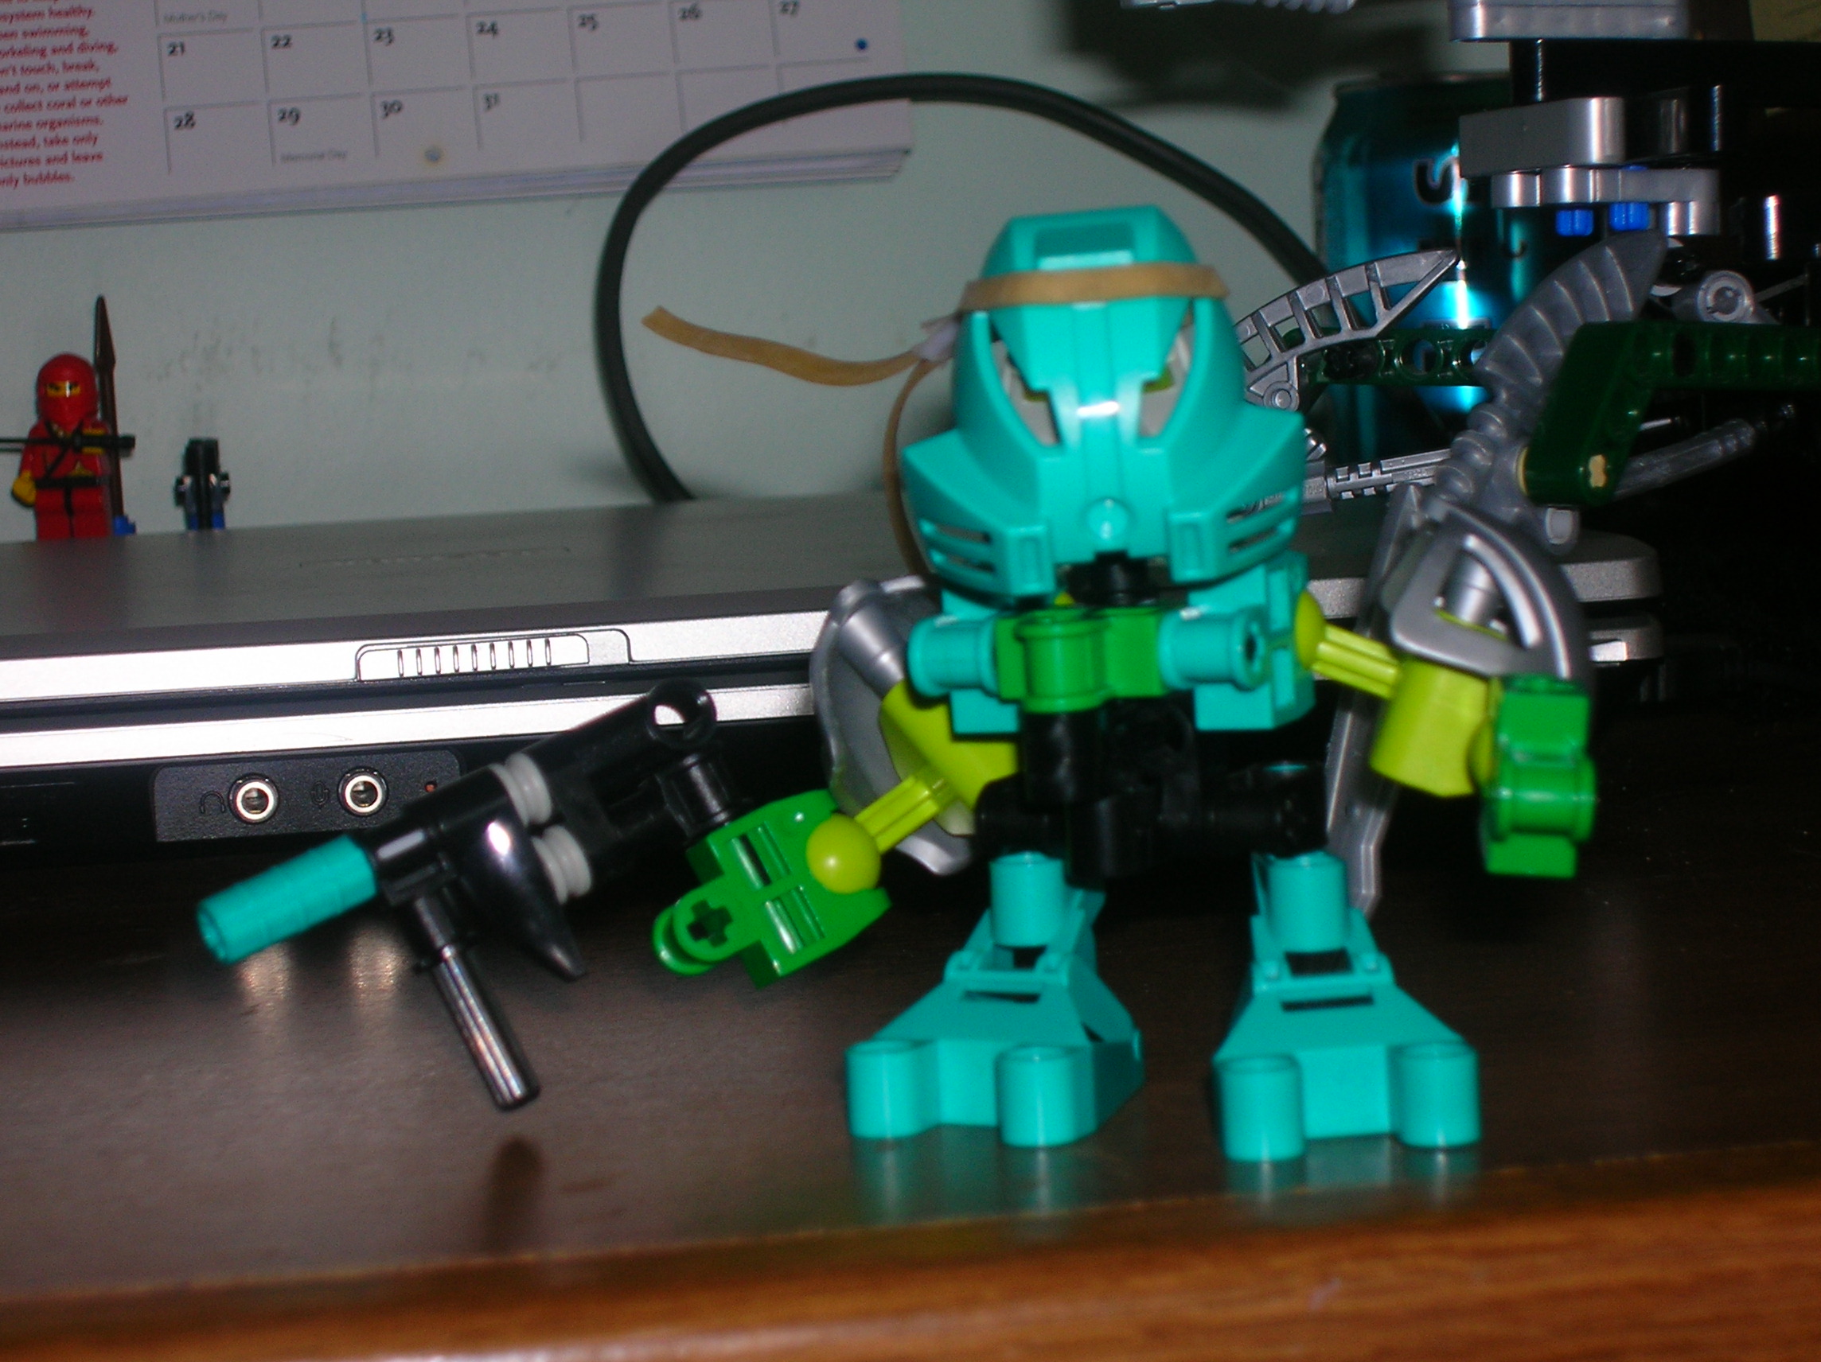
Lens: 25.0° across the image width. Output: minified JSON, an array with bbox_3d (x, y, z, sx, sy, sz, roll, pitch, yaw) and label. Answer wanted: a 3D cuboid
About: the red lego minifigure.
[{"bbox_3d":[-0.189,-0.052,0.920,0.023,0.043,0.015,-4,6,-8],"label":"red lego minifigure"}]

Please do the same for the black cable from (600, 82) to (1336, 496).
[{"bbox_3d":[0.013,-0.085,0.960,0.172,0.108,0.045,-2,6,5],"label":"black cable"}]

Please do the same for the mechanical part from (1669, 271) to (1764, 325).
[{"bbox_3d":[0.108,-0.051,0.550,0.014,0.009,0.009,-2,6,10],"label":"mechanical part"}]

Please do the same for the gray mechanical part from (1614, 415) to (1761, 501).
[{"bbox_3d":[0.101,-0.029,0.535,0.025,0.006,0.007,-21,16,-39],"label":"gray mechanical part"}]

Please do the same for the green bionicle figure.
[{"bbox_3d":[0.019,-0.003,0.403,0.094,0.087,0.066,-2,6,8],"label":"green bionicle figure"}]

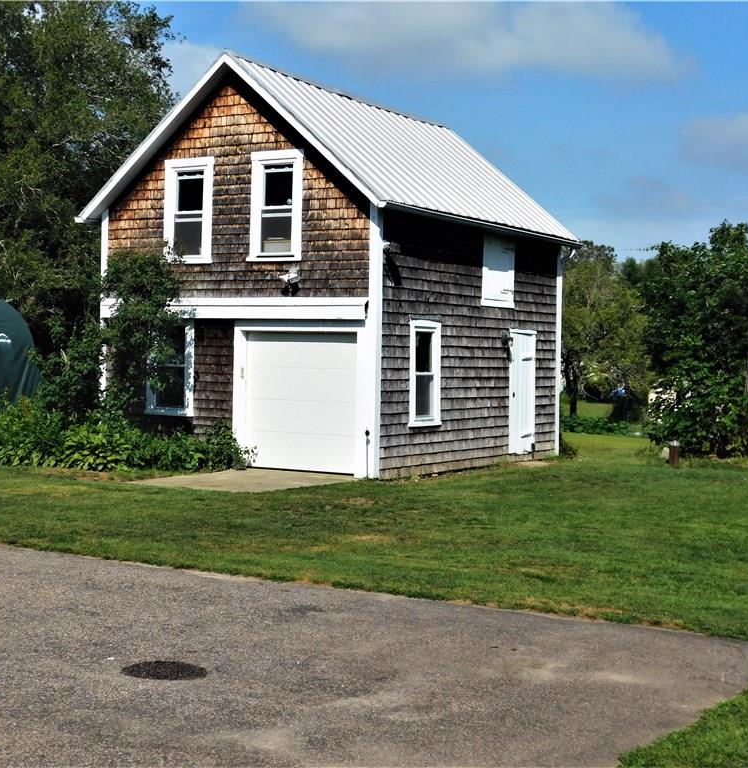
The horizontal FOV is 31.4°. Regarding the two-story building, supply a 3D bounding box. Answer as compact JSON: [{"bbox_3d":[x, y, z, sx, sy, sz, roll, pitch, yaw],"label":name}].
[{"bbox_3d":[-0.501,-1.899,23.299,5.881,6.348,6.952,2,1,32],"label":"two-story building"}]

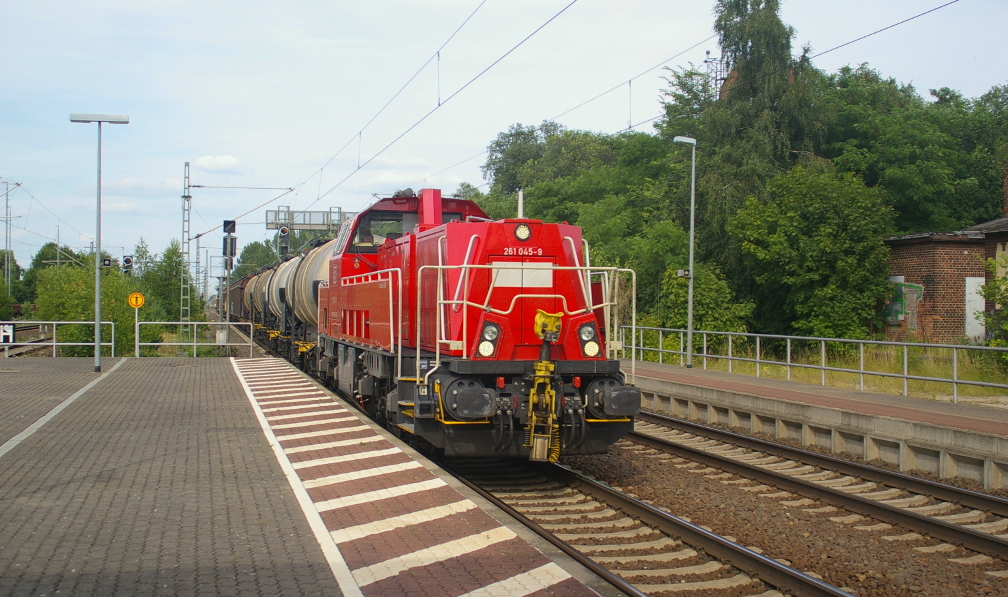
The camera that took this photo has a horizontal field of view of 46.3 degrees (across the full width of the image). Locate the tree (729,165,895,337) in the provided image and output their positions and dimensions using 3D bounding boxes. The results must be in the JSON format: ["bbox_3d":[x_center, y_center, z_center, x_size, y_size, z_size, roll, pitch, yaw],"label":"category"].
[{"bbox_3d":[9.774,-1.181,37.476,5.400,6.170,5.200,0,0,15],"label":"tree"}]

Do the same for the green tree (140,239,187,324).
[{"bbox_3d":[-20.839,-0.552,71.976,3.300,5.990,3.300,0,0,-16],"label":"green tree"}]

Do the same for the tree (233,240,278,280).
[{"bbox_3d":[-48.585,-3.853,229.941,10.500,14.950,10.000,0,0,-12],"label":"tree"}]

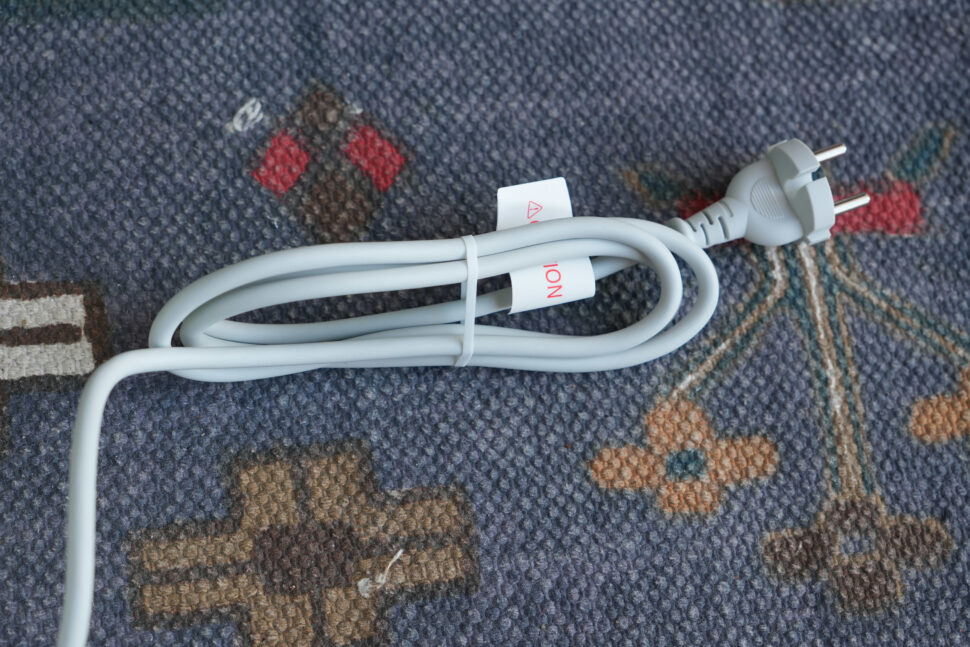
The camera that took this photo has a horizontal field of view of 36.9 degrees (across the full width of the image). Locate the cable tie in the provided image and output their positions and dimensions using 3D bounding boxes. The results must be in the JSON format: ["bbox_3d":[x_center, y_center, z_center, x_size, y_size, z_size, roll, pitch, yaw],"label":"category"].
[{"bbox_3d":[-0.005,-0.008,0.468,0.004,0.014,0.043,5,72,-8],"label":"cable tie"}]

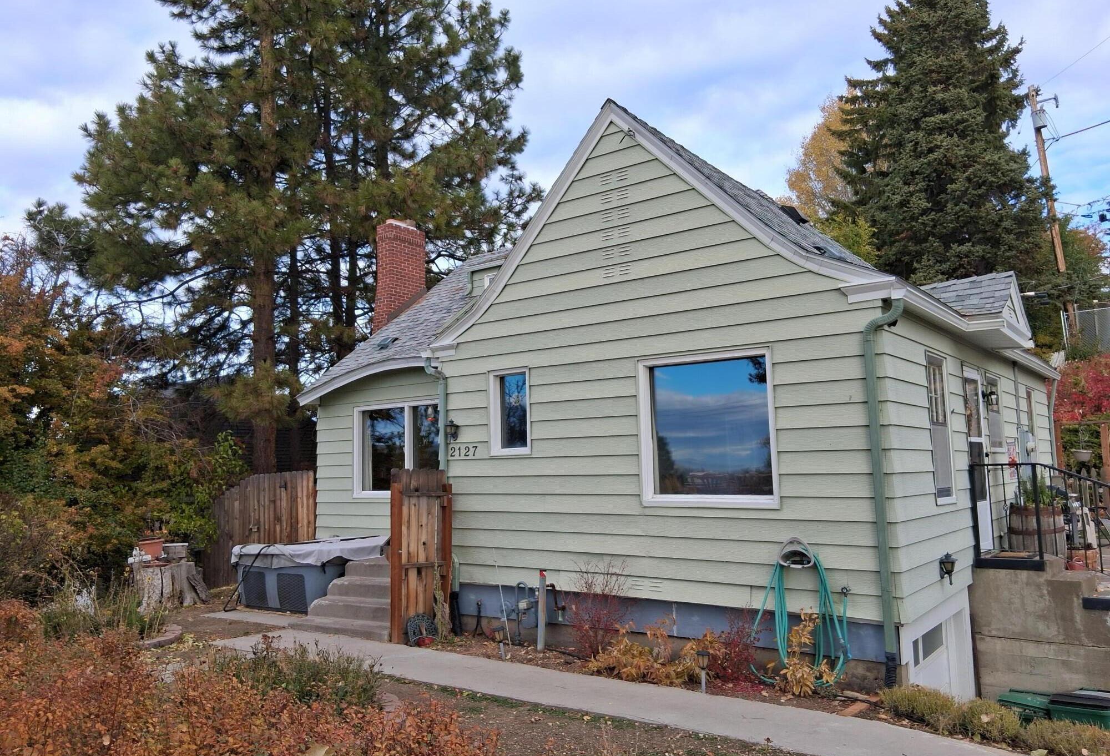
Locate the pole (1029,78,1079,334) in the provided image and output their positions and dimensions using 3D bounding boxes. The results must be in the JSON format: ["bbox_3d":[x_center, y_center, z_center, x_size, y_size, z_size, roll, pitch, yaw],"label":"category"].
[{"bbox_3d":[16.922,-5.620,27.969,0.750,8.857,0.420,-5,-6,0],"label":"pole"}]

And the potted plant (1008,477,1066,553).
[{"bbox_3d":[6.020,1.859,10.398,0.650,1.235,0.650,-6,-8,37],"label":"potted plant"}]

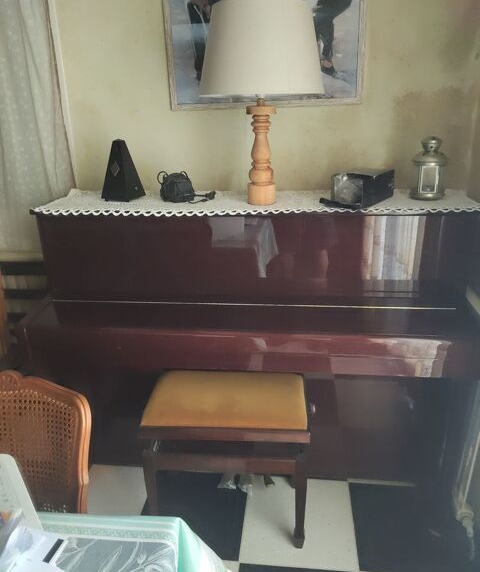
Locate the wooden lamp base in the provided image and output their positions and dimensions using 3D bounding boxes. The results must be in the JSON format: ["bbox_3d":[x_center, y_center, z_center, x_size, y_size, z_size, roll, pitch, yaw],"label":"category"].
[{"bbox_3d":[0.077,-0.456,1.583,0.100,0.345,0.100,1,21,7],"label":"wooden lamp base"}]

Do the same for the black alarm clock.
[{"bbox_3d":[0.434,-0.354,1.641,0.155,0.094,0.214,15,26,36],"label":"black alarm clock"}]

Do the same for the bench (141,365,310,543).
[{"bbox_3d":[-0.028,0.615,1.701,0.553,0.512,0.325,0,21,5],"label":"bench"}]

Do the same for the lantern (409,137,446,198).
[{"bbox_3d":[0.669,-0.416,1.625,0.121,0.208,0.121,1,21,7],"label":"lantern"}]

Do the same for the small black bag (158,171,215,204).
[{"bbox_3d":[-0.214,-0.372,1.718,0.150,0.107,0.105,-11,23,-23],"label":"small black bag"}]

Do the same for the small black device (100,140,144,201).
[{"bbox_3d":[-0.446,-0.434,1.736,0.123,0.222,0.119,8,23,24],"label":"small black device"}]

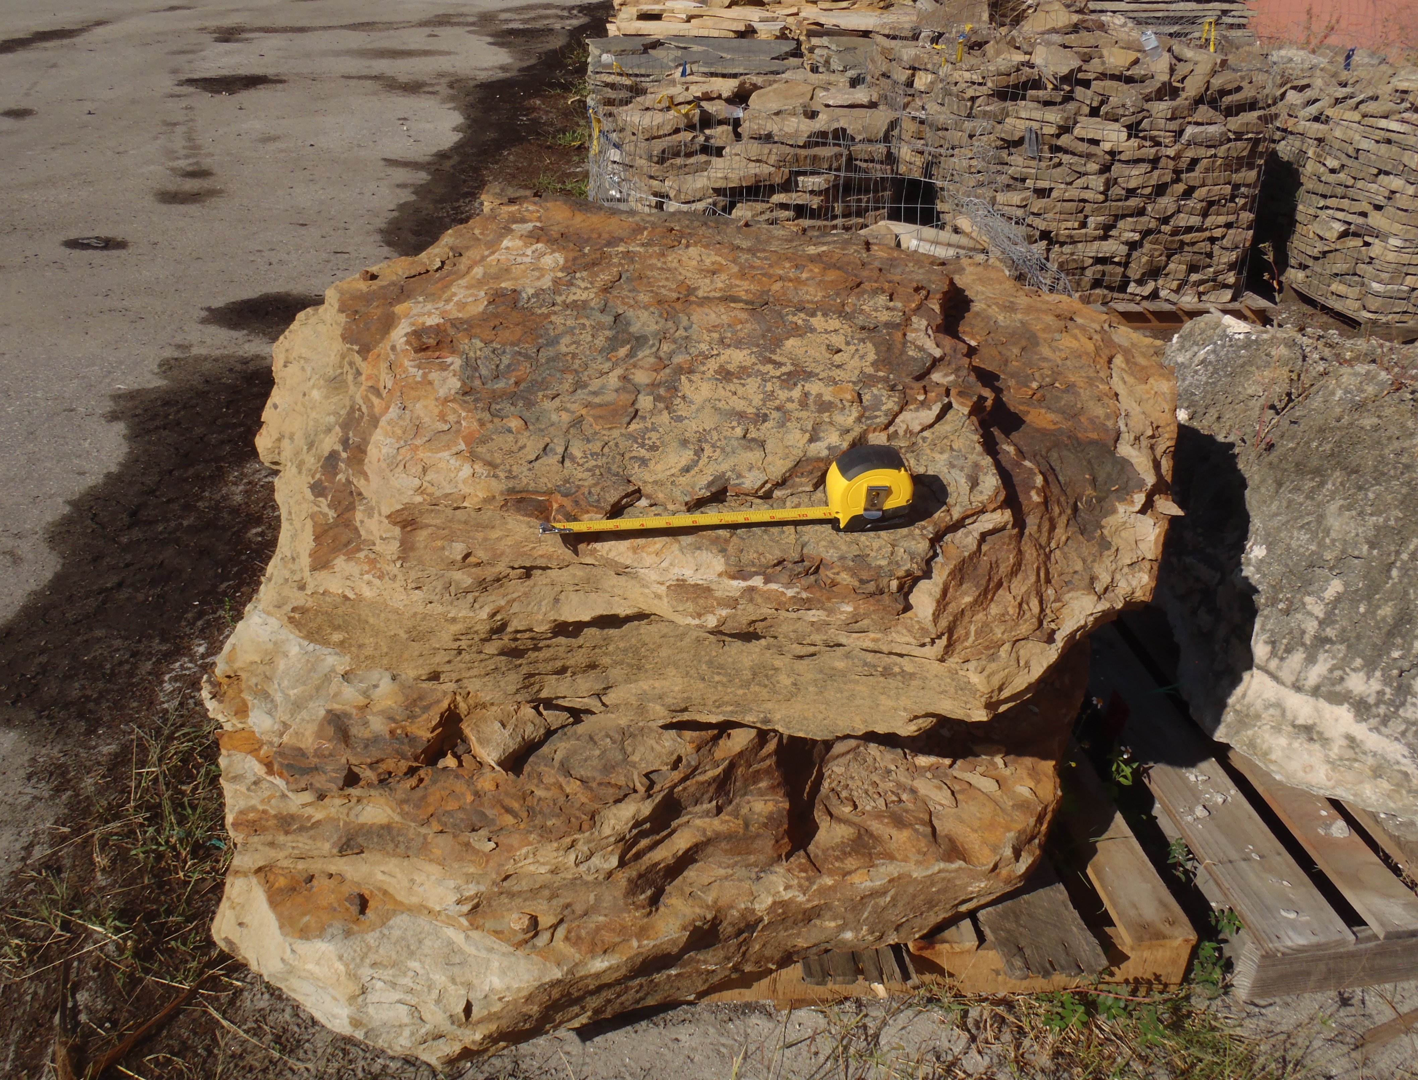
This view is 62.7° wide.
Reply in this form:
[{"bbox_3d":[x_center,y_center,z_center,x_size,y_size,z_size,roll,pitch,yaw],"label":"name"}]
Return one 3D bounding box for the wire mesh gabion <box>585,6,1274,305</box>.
[{"bbox_3d":[0.799,-1.447,4.368,2.420,0.940,1.160,-2,29,-6],"label":"wire mesh gabion"}]

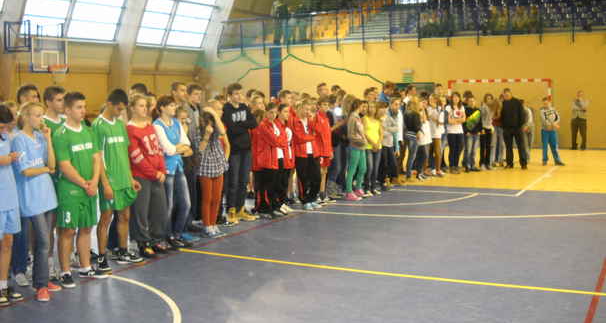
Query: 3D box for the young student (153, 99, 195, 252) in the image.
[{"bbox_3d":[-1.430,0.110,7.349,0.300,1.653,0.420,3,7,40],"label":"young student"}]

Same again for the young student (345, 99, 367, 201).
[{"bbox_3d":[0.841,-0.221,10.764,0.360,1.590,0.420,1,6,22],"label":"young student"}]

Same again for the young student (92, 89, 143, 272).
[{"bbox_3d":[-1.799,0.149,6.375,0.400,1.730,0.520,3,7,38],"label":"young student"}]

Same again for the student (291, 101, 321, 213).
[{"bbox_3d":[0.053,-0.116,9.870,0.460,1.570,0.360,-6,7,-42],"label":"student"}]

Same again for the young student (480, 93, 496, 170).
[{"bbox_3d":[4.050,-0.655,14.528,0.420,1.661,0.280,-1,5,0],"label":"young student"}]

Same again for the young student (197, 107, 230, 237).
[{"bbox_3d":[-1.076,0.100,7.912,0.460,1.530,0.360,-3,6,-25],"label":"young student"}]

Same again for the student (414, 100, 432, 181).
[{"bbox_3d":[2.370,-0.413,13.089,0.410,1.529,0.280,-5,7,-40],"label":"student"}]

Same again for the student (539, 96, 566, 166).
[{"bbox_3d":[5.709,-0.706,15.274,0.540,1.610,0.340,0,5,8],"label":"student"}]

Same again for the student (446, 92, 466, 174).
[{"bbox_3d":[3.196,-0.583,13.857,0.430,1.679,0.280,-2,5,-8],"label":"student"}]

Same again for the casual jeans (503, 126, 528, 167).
[{"bbox_3d":[4.703,-0.348,14.728,0.490,0.970,0.340,4,7,42],"label":"casual jeans"}]

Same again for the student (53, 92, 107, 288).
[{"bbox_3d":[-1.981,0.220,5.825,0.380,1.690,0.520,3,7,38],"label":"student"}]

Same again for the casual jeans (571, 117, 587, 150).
[{"bbox_3d":[8.141,-0.842,19.665,0.460,0.980,0.280,1,5,20],"label":"casual jeans"}]

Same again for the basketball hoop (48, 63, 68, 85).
[{"bbox_3d":[-6.196,-2.222,16.900,0.550,0.500,0.470,2,6,29],"label":"basketball hoop"}]

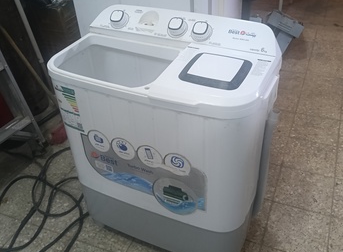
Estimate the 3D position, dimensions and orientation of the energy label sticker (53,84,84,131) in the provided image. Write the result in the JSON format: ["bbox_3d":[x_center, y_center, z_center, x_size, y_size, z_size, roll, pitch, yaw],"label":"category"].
[{"bbox_3d":[-0.362,-0.062,1.265,0.103,0.175,0.012,20,41,31],"label":"energy label sticker"}]

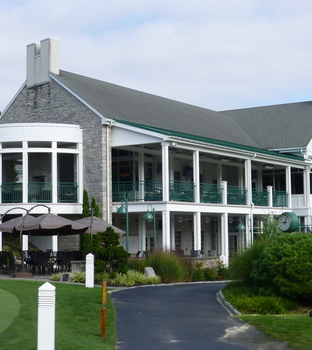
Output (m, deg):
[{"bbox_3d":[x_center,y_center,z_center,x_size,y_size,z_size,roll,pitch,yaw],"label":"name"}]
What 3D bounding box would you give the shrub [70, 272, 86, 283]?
[{"bbox_3d":[-2.738,3.597,25.600,0.550,0.370,0.500,0,-4,0],"label":"shrub"}]

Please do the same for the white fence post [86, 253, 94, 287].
[{"bbox_3d":[-2.108,3.053,23.300,0.250,1.120,0.250,0,-4,-5],"label":"white fence post"}]

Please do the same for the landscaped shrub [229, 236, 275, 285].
[{"bbox_3d":[3.821,3.350,28.500,1.900,1.900,1.800,0,-4,0],"label":"landscaped shrub"}]

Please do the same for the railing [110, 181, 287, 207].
[{"bbox_3d":[3.326,1.505,44.573,3.500,1.369,14.593,-4,-6,35],"label":"railing"}]

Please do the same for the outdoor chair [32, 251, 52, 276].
[{"bbox_3d":[-4.744,3.650,30.000,0.620,0.980,0.660,-2,-5,20],"label":"outdoor chair"}]

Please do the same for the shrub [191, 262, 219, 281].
[{"bbox_3d":[2.280,4.456,33.500,1.250,0.850,1.100,0,-4,0],"label":"shrub"}]

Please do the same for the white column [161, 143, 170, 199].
[{"bbox_3d":[0.548,-0.156,37.188,0.220,3.030,0.220,-3,-5,34],"label":"white column"}]

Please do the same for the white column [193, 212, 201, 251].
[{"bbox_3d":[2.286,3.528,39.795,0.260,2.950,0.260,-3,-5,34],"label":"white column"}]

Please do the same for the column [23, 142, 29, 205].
[{"bbox_3d":[-6.805,-0.131,38.100,0.240,3.200,0.240,-1,-4,3],"label":"column"}]

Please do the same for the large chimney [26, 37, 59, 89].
[{"bbox_3d":[-6.727,-6.602,43.642,0.780,2.641,2.173,4,-7,-45],"label":"large chimney"}]

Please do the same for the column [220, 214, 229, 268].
[{"bbox_3d":[3.920,3.710,41.200,0.270,3.100,0.270,-3,-5,33],"label":"column"}]

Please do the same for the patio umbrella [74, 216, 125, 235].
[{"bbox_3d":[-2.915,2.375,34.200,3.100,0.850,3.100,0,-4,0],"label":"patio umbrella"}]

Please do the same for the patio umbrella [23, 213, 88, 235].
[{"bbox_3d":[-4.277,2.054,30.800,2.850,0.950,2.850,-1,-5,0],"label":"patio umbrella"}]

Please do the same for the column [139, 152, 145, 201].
[{"bbox_3d":[-0.773,0.122,41.096,0.220,2.800,0.220,-3,-5,34],"label":"column"}]

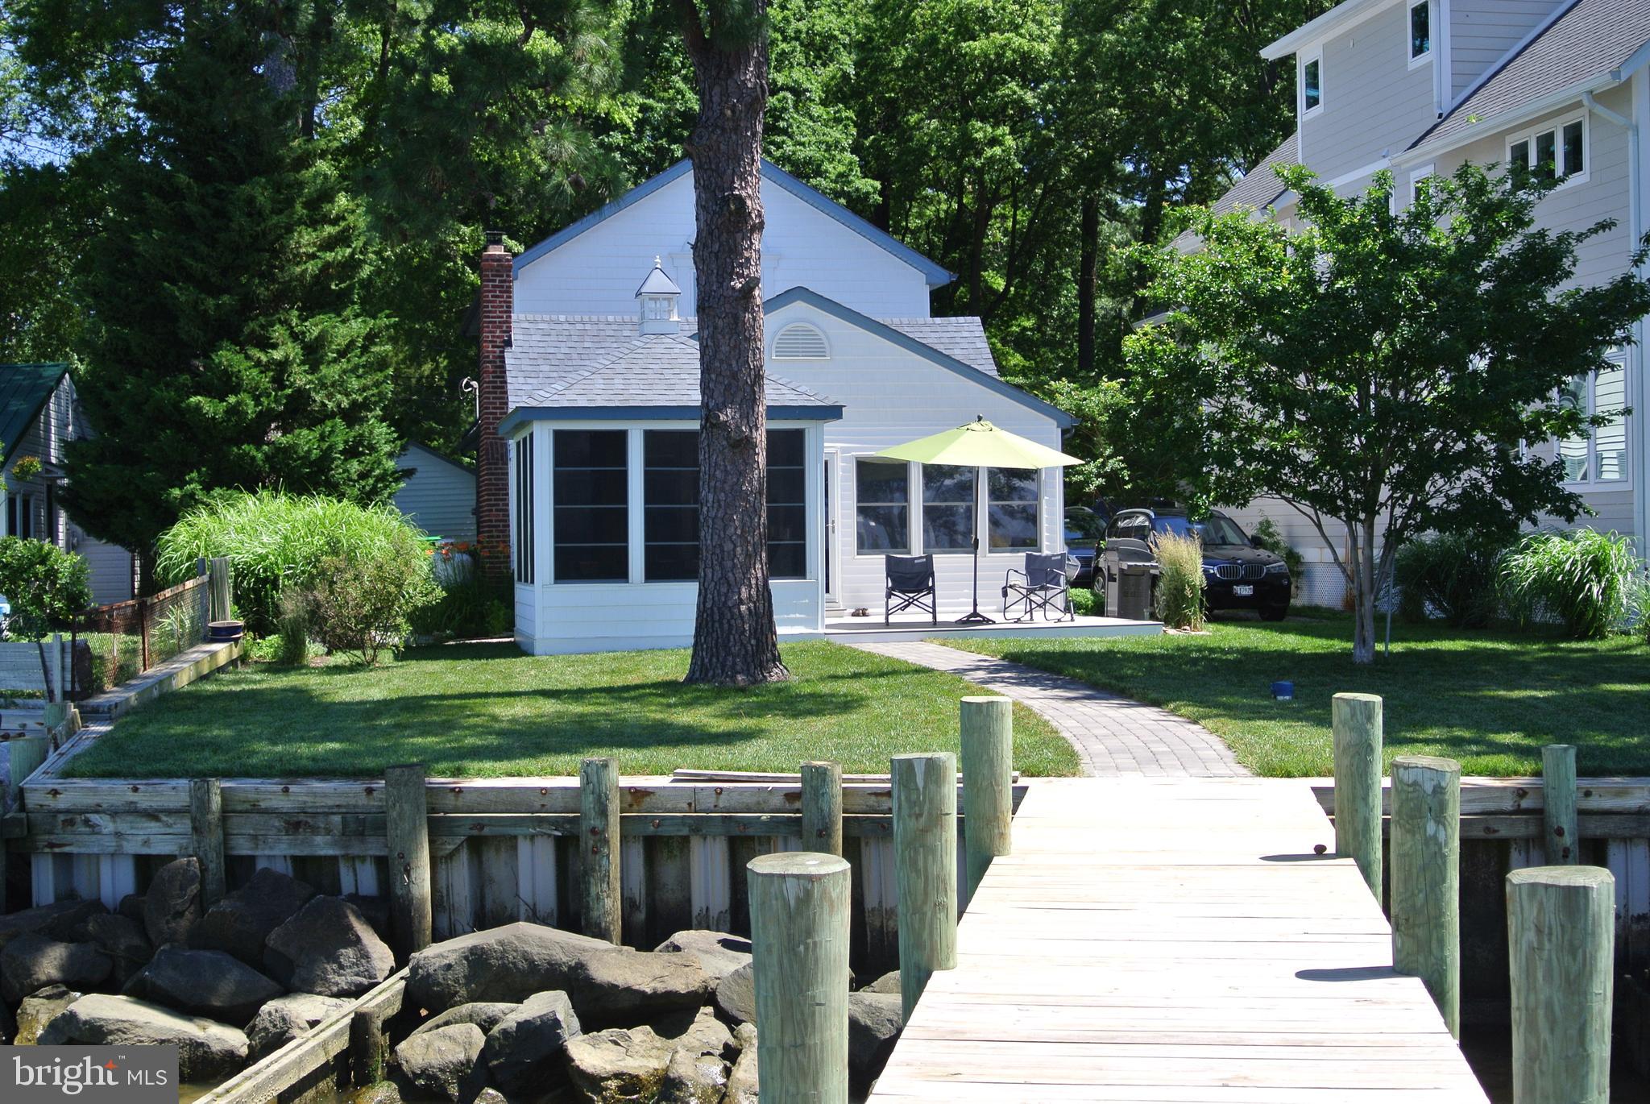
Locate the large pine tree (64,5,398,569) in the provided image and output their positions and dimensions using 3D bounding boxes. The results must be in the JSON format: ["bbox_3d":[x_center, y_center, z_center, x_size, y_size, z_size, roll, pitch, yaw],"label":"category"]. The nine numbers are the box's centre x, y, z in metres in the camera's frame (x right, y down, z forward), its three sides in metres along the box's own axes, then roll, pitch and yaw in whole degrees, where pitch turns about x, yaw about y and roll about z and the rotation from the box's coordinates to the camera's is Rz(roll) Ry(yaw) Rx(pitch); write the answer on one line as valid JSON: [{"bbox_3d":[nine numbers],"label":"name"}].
[{"bbox_3d":[-9.900,-4.800,37.500,5.600,11.800,5.600,-1,0,0],"label":"large pine tree"}]

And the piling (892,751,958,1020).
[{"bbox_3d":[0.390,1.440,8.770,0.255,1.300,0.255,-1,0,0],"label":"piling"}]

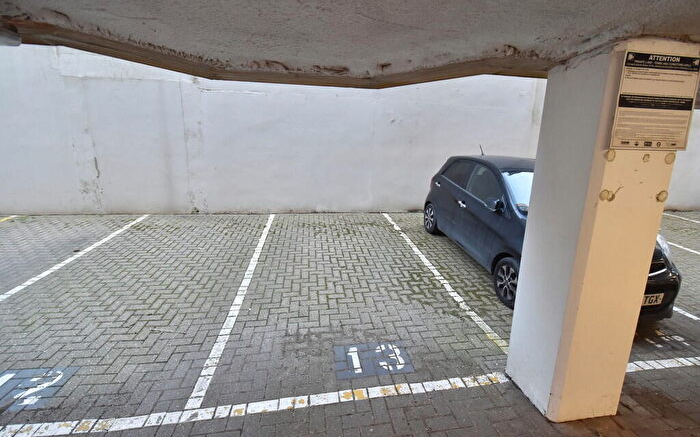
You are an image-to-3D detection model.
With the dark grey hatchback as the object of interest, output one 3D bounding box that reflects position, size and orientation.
[{"bbox_3d":[2.390,-0.075,4.195,1.610,1.480,3.600,0,16,-5],"label":"dark grey hatchback"}]

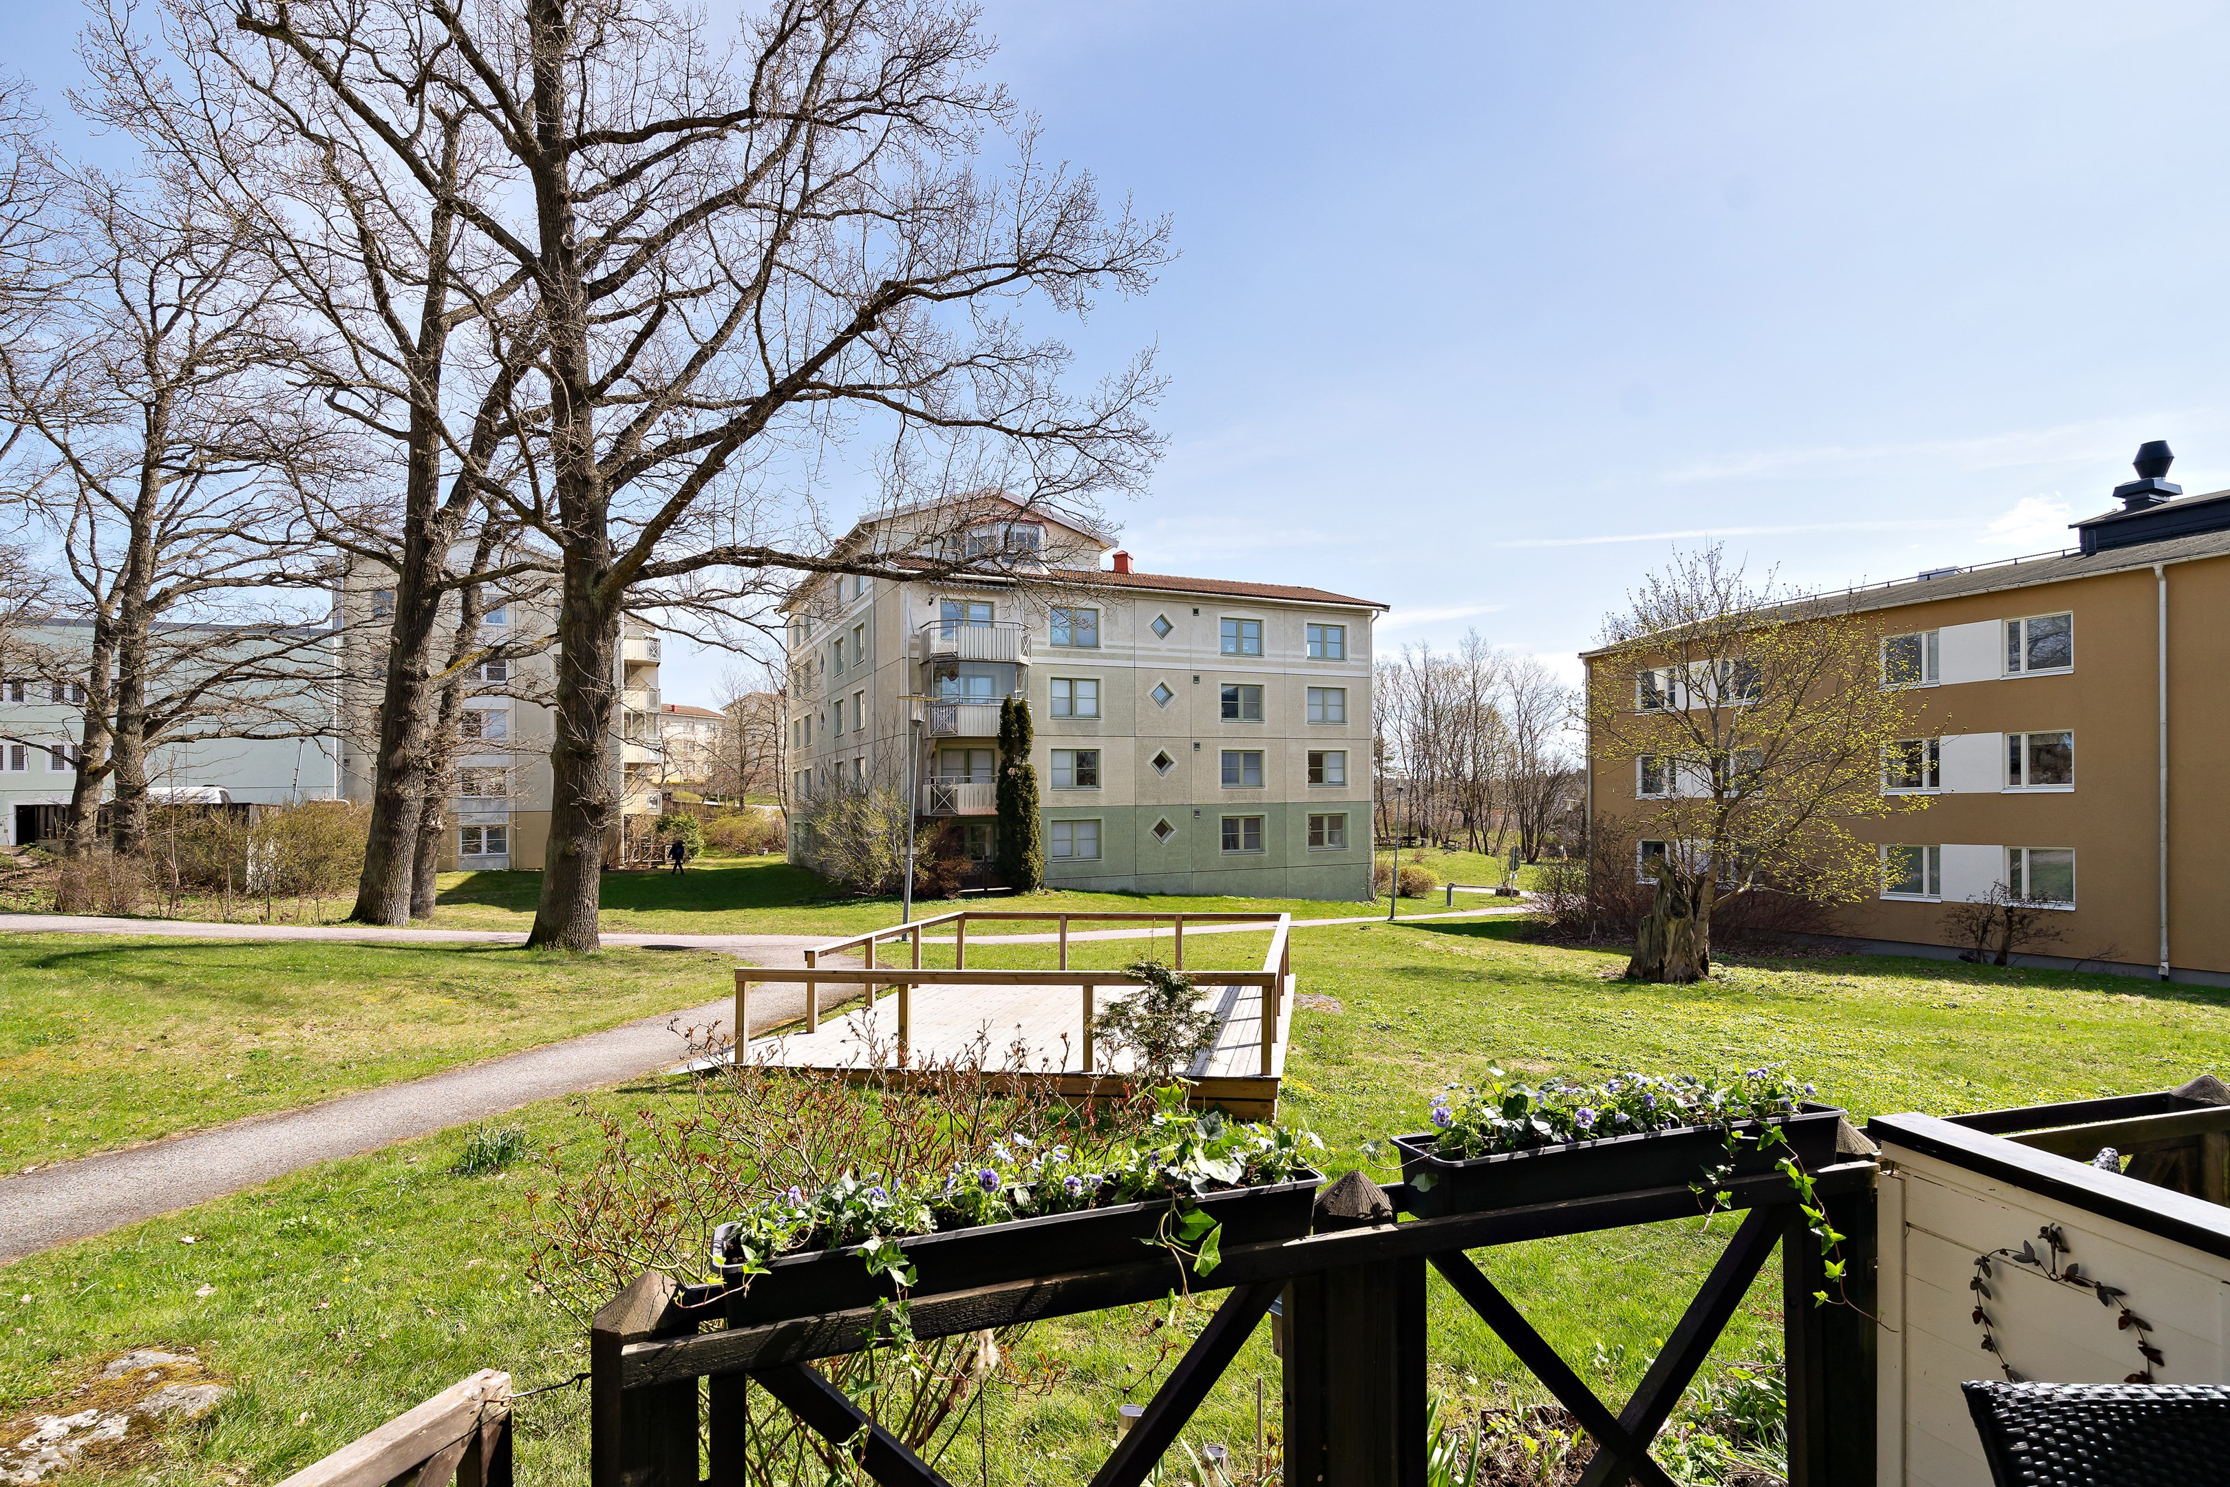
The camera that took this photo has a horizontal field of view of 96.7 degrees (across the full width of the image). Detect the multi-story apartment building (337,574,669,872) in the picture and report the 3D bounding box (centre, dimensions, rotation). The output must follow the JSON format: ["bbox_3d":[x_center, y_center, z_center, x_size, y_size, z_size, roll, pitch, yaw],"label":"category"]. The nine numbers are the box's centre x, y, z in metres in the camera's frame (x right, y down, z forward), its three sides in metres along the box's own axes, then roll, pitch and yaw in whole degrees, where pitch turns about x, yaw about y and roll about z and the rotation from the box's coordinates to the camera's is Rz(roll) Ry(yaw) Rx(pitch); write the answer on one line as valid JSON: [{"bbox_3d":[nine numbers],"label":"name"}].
[{"bbox_3d":[-33.200,-1.000,56.000,14.500,15.600,17.500,1,-3,-28],"label":"multi-story apartment building"}]

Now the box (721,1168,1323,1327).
[{"bbox_3d":[-0.107,0.693,1.386,0.825,0.130,0.150,0,-3,-18],"label":"box"}]

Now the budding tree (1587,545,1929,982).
[{"bbox_3d":[12.400,0.390,19.200,6.600,8.400,6.000,-1,-3,0],"label":"budding tree"}]

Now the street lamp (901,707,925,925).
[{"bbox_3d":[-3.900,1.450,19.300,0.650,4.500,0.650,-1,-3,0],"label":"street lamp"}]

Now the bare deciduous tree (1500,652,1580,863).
[{"bbox_3d":[29.230,0.957,68.000,6.000,14.600,6.000,-1,-3,0],"label":"bare deciduous tree"}]

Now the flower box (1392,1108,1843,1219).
[{"bbox_3d":[0.857,0.693,1.654,0.785,0.130,0.150,0,-3,-16],"label":"flower box"}]

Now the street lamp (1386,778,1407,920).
[{"bbox_3d":[8.800,3.270,31.000,0.550,4.600,0.550,-1,-3,0],"label":"street lamp"}]

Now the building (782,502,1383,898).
[{"bbox_3d":[-2.900,-1.100,49.500,21.200,16.600,20.800,1,-3,-25],"label":"building"}]

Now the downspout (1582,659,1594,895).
[{"bbox_3d":[15.750,1.330,33.000,0.250,8.100,0.160,1,-3,-33],"label":"downspout"}]

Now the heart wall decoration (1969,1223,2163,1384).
[{"bbox_3d":[1.390,0.865,1.468,0.035,0.300,0.250,0,-3,-14],"label":"heart wall decoration"}]

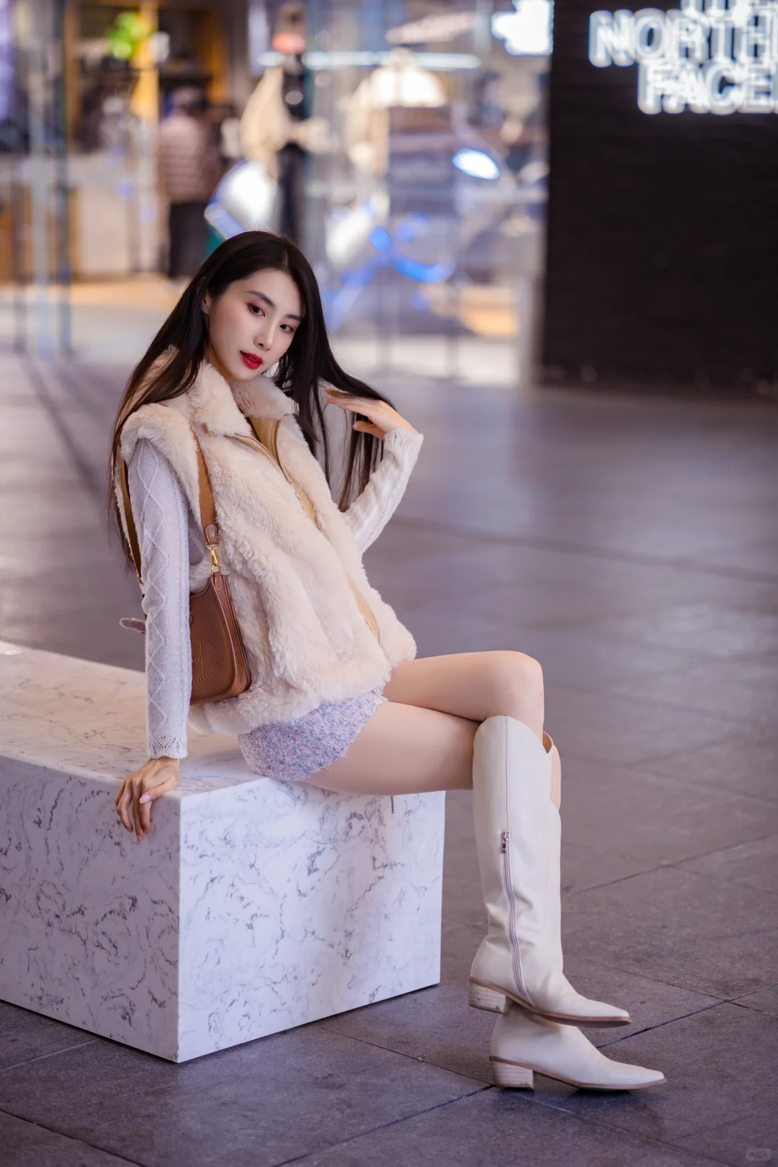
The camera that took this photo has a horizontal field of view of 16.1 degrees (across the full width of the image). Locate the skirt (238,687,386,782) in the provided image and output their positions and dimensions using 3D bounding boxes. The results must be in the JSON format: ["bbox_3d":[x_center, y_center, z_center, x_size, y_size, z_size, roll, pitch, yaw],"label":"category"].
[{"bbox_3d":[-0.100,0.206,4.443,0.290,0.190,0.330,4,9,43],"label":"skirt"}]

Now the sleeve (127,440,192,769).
[{"bbox_3d":[-0.353,0.012,4.263,0.090,0.510,0.090,-3,-2,0],"label":"sleeve"}]

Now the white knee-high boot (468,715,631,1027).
[{"bbox_3d":[0.233,0.427,4.120,0.255,0.455,0.110,0,4,20],"label":"white knee-high boot"}]

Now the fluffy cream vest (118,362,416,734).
[{"bbox_3d":[-0.196,-0.053,4.410,0.420,0.560,0.300,-22,19,-38],"label":"fluffy cream vest"}]

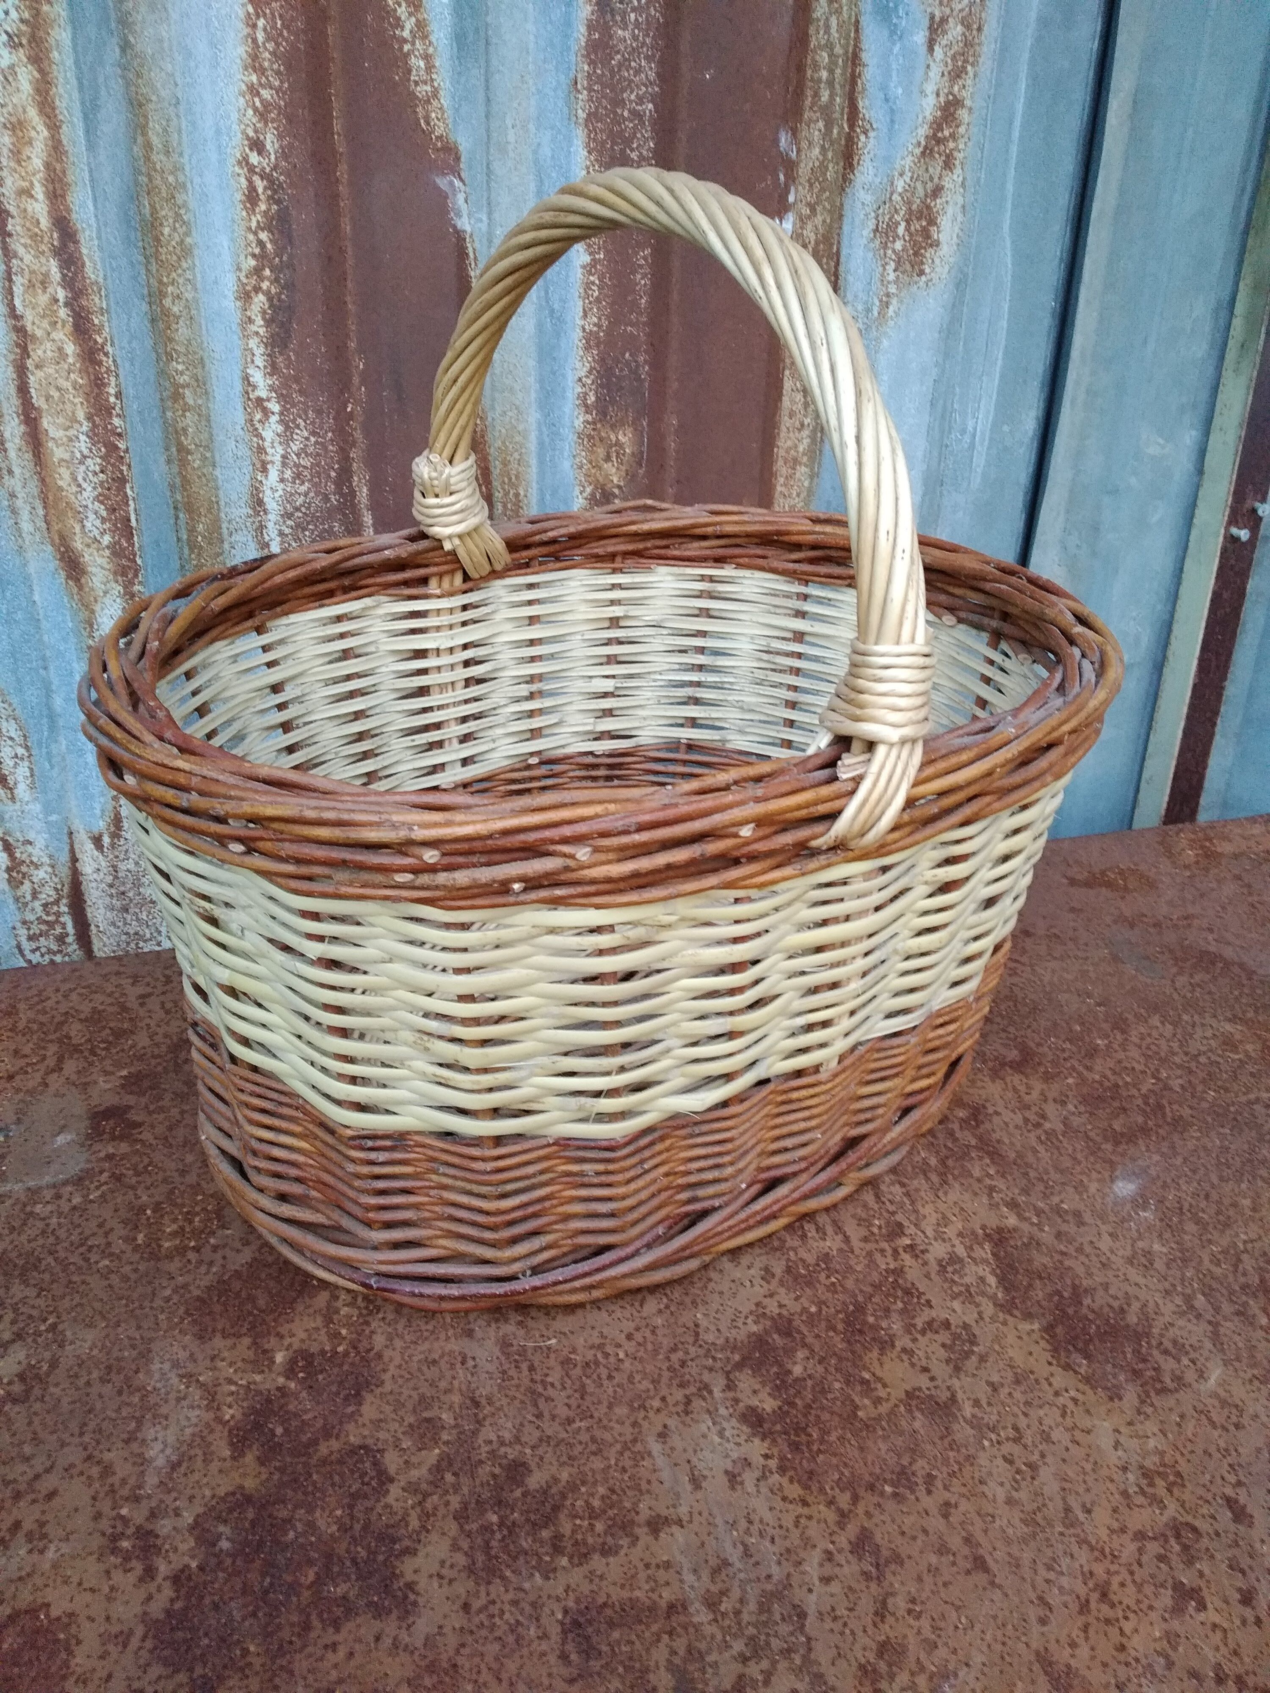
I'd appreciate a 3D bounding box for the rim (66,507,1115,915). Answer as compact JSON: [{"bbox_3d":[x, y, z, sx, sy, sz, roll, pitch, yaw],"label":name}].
[{"bbox_3d":[-0.003,-0.081,0.520,0.414,0.035,0.337,-15,33,-28],"label":"rim"}]

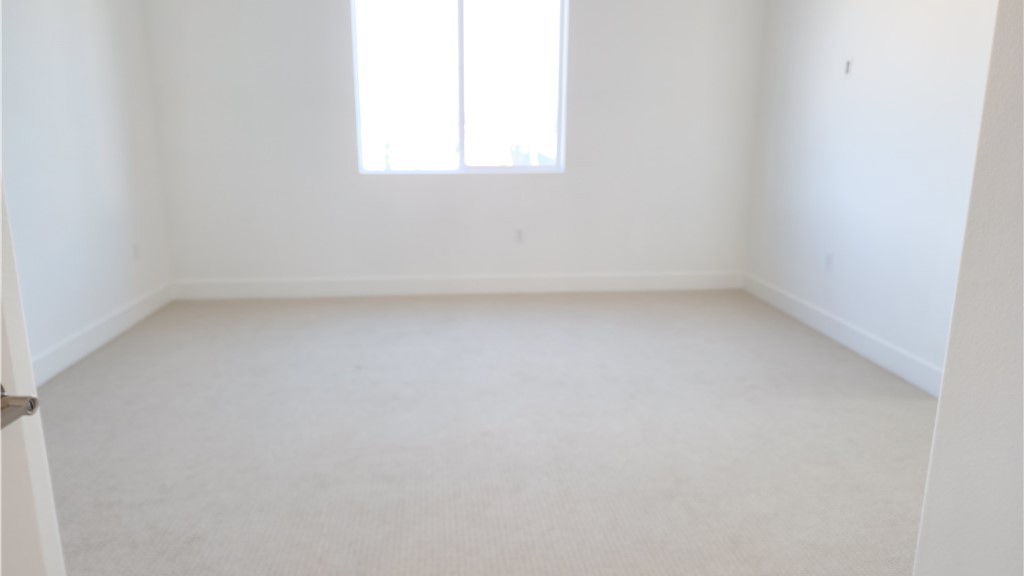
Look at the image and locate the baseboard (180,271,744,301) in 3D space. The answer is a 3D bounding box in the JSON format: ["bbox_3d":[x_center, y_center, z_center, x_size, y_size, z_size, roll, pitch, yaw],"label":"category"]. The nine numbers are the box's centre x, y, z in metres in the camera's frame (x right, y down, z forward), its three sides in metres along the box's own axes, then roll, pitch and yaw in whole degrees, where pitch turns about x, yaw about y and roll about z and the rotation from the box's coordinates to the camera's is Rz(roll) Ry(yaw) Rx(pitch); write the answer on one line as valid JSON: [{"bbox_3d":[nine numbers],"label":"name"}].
[{"bbox_3d":[-0.329,-0.023,5.251,4.402,0.152,0.018,-1,13,-5],"label":"baseboard"}]

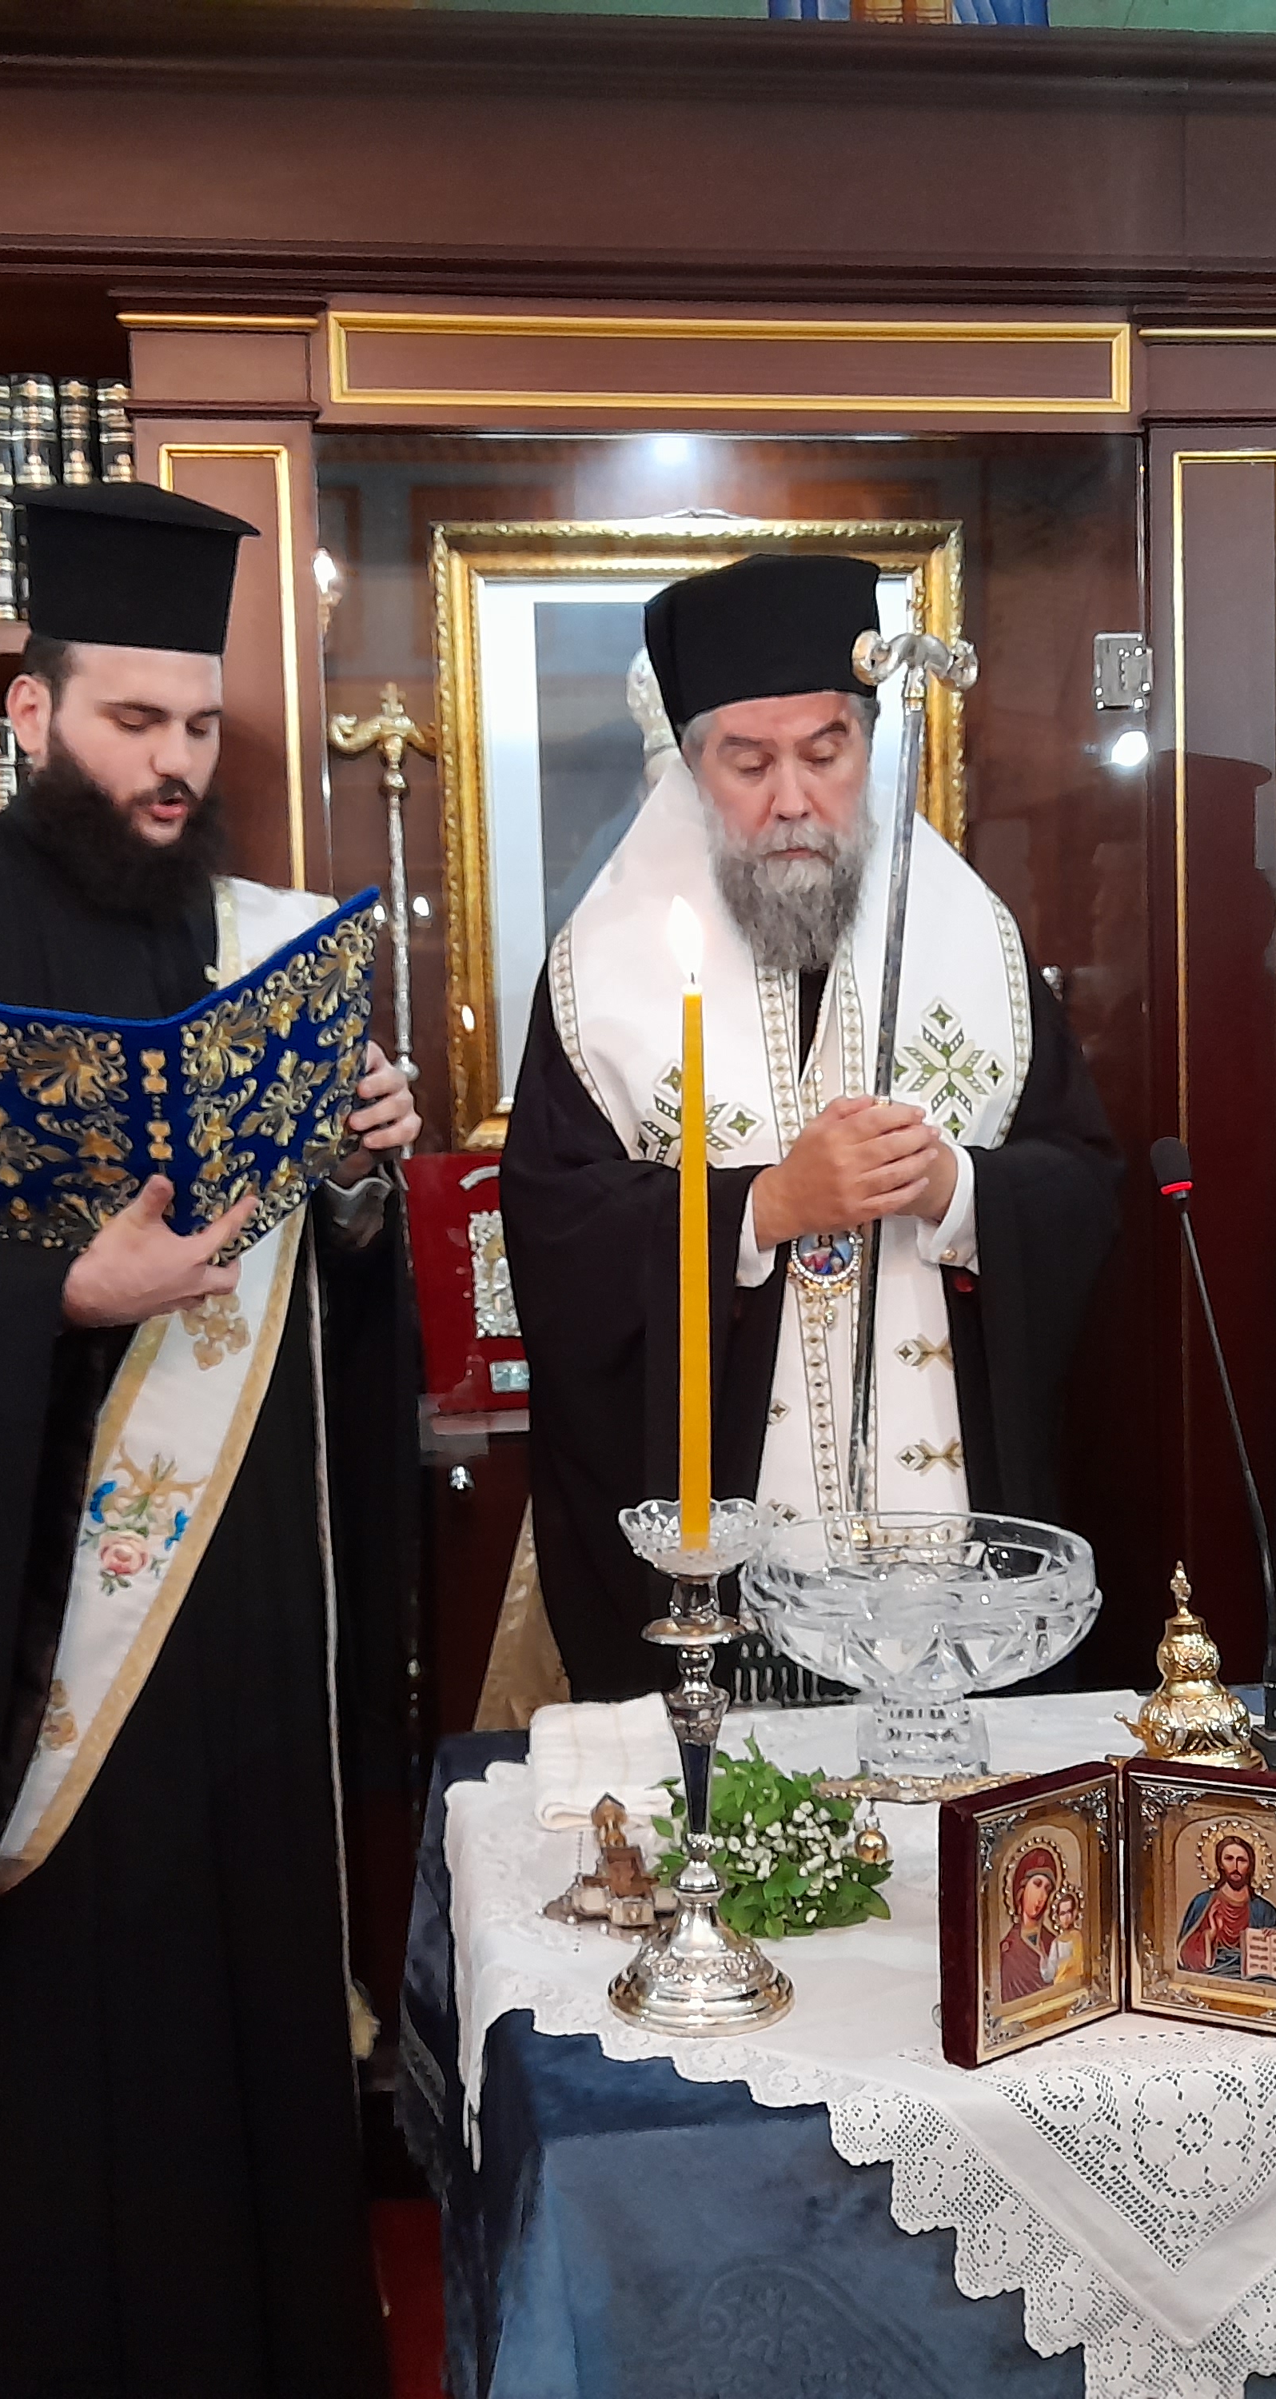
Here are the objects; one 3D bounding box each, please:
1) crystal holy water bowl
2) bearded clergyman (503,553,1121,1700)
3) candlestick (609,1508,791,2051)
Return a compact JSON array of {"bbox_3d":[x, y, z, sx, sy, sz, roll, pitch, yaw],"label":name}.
[{"bbox_3d":[0.216,0.343,1.773,0.270,0.178,0.270,-2,4,0],"label":"crystal holy water bowl"},{"bbox_3d":[0.169,0.279,2.244,0.600,1.776,0.460,-2,4,-3],"label":"bearded clergyman"},{"bbox_3d":[0.034,0.333,1.370,0.110,0.294,0.110,-2,4,-8],"label":"candlestick"}]

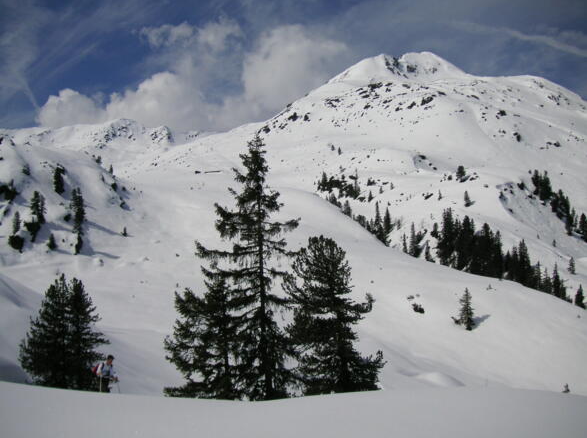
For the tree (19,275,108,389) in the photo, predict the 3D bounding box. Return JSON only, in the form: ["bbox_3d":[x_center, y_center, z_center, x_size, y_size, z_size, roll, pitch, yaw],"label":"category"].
[{"bbox_3d":[-7.883,4.130,21.500,3.085,4.387,2.776,-1,-3,0],"label":"tree"}]

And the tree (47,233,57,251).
[{"bbox_3d":[-30.862,2.997,80.000,1.275,2.296,1.275,-1,-3,0],"label":"tree"}]

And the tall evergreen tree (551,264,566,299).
[{"bbox_3d":[54.918,12.952,130.000,3.316,7.461,2.984,-1,-3,0],"label":"tall evergreen tree"}]

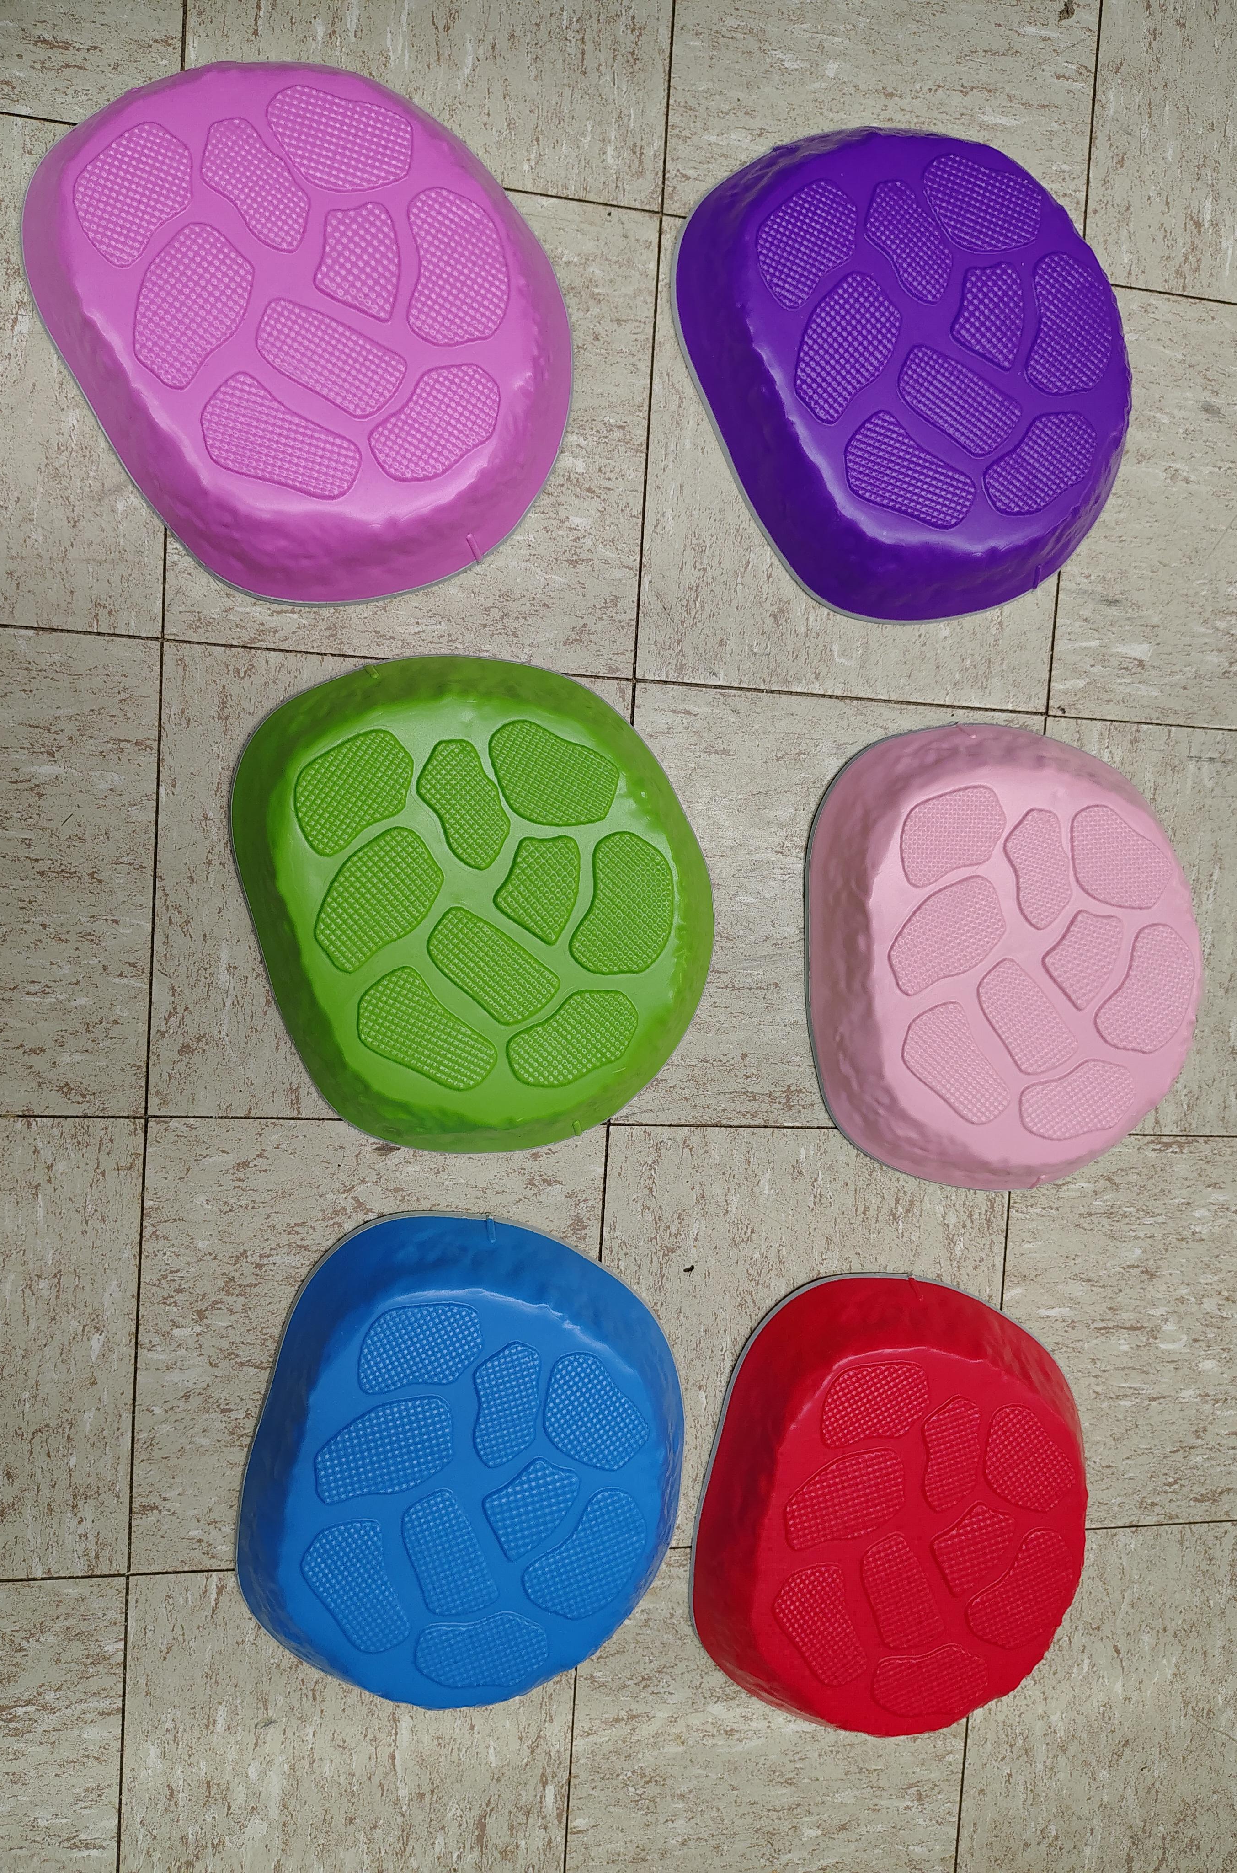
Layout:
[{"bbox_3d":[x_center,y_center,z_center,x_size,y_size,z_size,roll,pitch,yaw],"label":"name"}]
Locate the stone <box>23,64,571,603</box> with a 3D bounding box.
[{"bbox_3d":[-0.181,-0.382,0.795,0.304,0.056,0.342,-29,99,-8],"label":"stone"}]

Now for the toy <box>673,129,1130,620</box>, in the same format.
[{"bbox_3d":[0.214,-0.389,0.872,0.304,0.056,0.342,-26,99,-8],"label":"toy"}]

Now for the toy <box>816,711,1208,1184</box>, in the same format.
[{"bbox_3d":[0.285,0.019,0.917,0.304,0.056,0.342,-2,95,-11],"label":"toy"}]

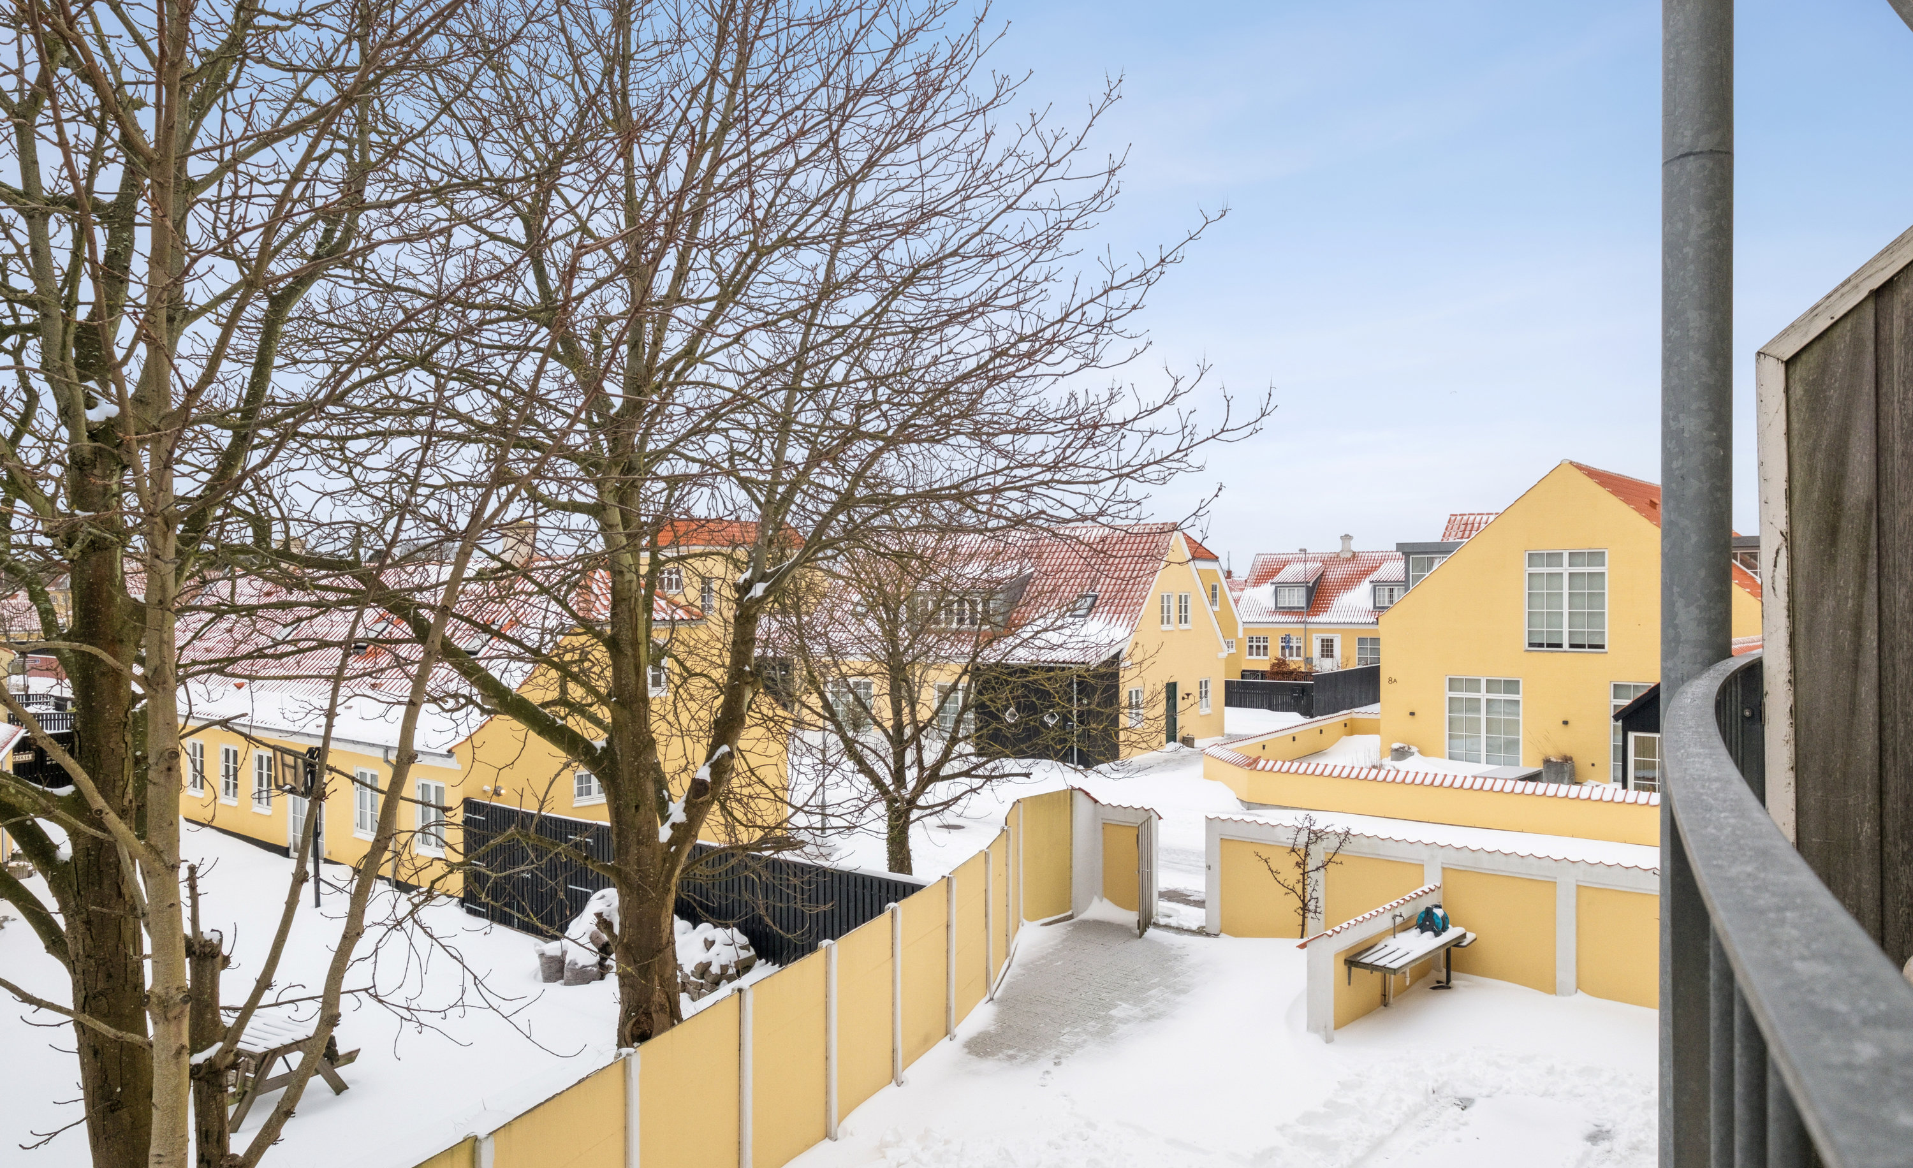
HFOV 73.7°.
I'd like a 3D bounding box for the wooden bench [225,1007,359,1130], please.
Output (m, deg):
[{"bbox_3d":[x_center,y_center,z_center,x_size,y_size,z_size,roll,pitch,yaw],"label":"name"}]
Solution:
[{"bbox_3d":[-7.570,5.130,13.720,1.680,0.750,1.480,0,0,33],"label":"wooden bench"}]

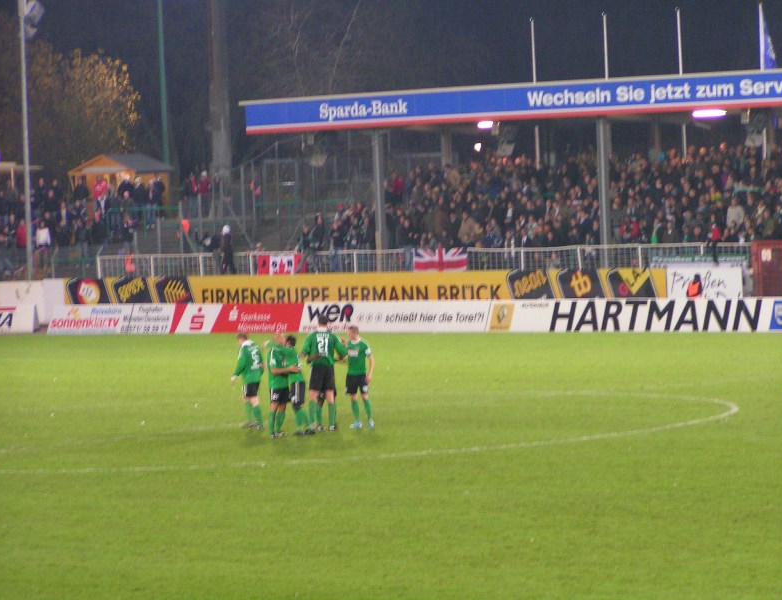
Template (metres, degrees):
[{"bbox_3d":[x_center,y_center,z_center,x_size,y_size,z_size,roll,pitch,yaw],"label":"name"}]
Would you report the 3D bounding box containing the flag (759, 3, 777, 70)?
[{"bbox_3d":[12.329,-8.427,123.308,0.620,2.500,0.300,-2,2,6],"label":"flag"}]

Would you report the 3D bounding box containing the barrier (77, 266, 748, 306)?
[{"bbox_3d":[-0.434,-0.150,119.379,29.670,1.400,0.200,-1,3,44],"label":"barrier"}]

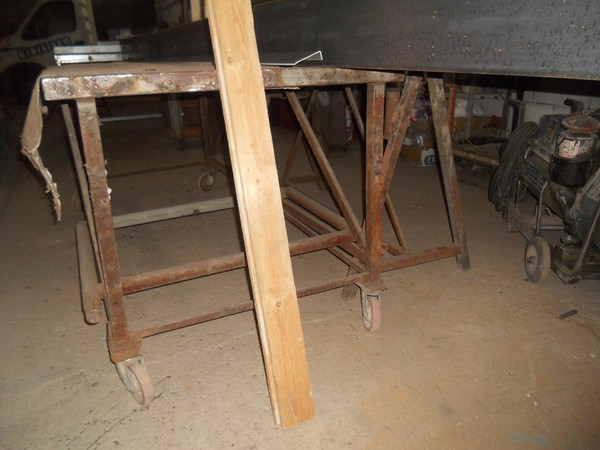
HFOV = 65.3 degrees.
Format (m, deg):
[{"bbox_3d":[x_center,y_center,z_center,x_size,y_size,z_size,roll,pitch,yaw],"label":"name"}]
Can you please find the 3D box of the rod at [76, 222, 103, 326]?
[{"bbox_3d":[-0.750,0.125,1.640,0.049,0.049,0.810,-11,23,-24],"label":"rod"}]

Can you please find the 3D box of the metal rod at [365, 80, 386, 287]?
[{"bbox_3d":[0.246,-0.115,1.578,0.043,0.699,0.043,-12,24,-23],"label":"metal rod"}]

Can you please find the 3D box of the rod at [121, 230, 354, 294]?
[{"bbox_3d":[-0.200,0.124,1.617,0.915,0.047,0.047,-12,23,-25],"label":"rod"}]

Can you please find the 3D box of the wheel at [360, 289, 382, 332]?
[{"bbox_3d":[0.257,0.325,1.731,0.045,0.147,0.135,-5,21,-10],"label":"wheel"}]

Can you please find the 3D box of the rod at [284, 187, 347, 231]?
[{"bbox_3d":[0.101,-0.041,2.032,0.049,0.049,0.729,-11,23,-24],"label":"rod"}]

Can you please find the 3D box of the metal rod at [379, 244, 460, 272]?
[{"bbox_3d":[0.520,0.155,2.053,0.467,0.036,0.036,-9,22,-20],"label":"metal rod"}]

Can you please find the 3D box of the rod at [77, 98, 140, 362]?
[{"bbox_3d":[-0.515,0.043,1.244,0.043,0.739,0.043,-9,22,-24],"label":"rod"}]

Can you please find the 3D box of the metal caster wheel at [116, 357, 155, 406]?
[{"bbox_3d":[-0.491,0.466,1.400,0.045,0.147,0.135,-20,28,-40],"label":"metal caster wheel"}]

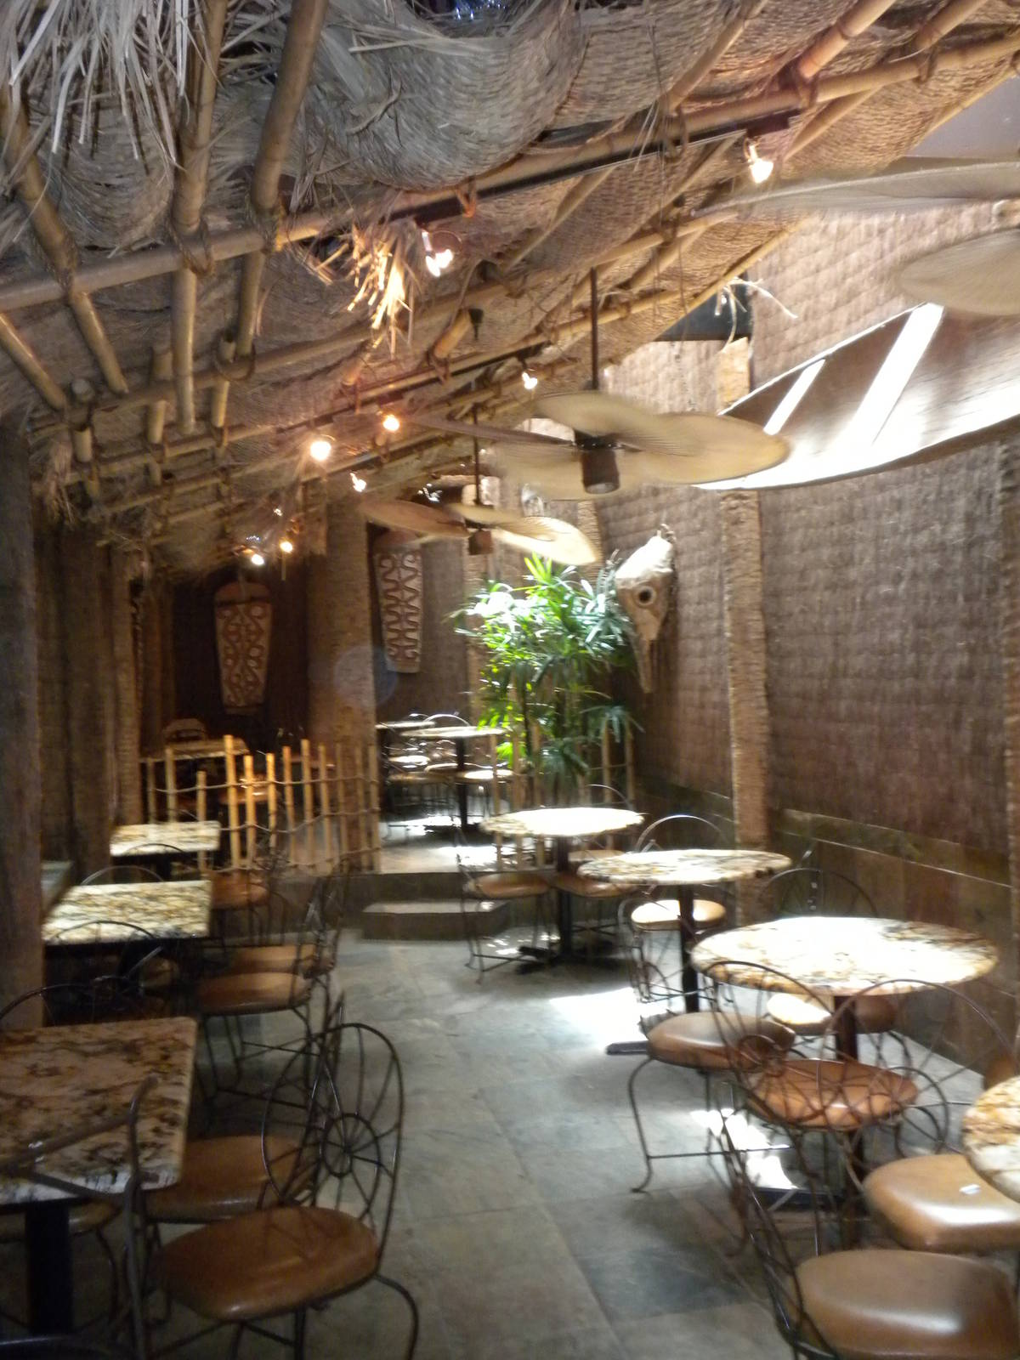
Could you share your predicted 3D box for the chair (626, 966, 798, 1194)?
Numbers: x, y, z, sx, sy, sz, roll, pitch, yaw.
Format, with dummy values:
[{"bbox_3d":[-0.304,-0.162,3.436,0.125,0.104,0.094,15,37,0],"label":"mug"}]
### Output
[{"bbox_3d":[0.631,1.115,4.503,0.450,0.860,0.510,-3,2,-42],"label":"chair"}]

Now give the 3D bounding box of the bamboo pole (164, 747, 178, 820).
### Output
[{"bbox_3d":[-2.050,0.811,8.839,0.045,0.803,0.045,-3,1,-12],"label":"bamboo pole"}]

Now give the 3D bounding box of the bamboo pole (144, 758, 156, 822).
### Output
[{"bbox_3d":[-2.174,0.844,8.840,0.045,0.739,0.045,-2,1,-12],"label":"bamboo pole"}]

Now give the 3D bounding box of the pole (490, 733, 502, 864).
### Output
[{"bbox_3d":[-0.080,0.741,8.893,0.048,0.828,0.048,-3,1,-11],"label":"pole"}]

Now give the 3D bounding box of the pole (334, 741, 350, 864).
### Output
[{"bbox_3d":[-1.034,0.772,8.952,0.045,0.795,0.045,-4,1,-12],"label":"pole"}]

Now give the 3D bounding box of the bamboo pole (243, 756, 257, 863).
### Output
[{"bbox_3d":[-1.594,0.811,8.914,0.054,0.692,0.054,-2,1,-11],"label":"bamboo pole"}]

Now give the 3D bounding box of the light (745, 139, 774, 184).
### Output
[{"bbox_3d":[0.631,-1.310,3.676,0.075,0.120,0.085,-2,1,-11],"label":"light"}]

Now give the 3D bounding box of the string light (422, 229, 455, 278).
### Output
[{"bbox_3d":[-0.174,-1.033,3.522,0.085,0.122,0.090,-2,1,-11],"label":"string light"}]

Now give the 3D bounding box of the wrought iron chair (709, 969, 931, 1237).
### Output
[{"bbox_3d":[0.834,1.121,3.875,0.510,0.860,0.450,-3,2,-42],"label":"wrought iron chair"}]

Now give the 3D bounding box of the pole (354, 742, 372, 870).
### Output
[{"bbox_3d":[-0.902,0.778,8.873,0.052,0.774,0.052,-3,1,-11],"label":"pole"}]

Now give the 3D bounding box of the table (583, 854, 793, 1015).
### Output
[{"bbox_3d":[0.730,1.129,5.990,0.861,0.765,0.861,-2,1,-12],"label":"table"}]

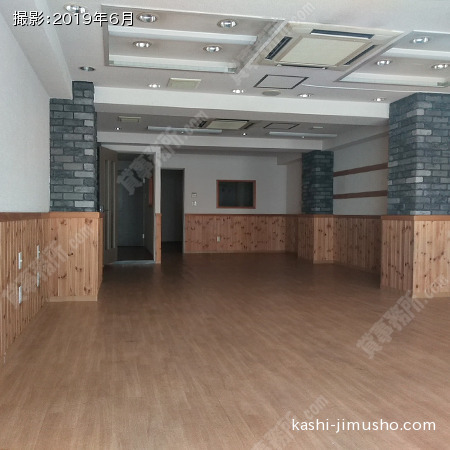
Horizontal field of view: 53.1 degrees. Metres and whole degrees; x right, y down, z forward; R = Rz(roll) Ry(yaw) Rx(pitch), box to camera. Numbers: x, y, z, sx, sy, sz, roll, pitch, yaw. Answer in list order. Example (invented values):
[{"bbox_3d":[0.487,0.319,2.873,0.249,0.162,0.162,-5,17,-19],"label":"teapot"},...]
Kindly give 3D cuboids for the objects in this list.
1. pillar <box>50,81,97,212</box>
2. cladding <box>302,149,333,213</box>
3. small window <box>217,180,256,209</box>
[{"bbox_3d":[-1.697,-0.851,5.101,0.461,1.407,0.474,0,2,-13],"label":"pillar"},{"bbox_3d":[1.838,-0.809,8.896,0.385,1.215,0.593,0,2,-13],"label":"cladding"},{"bbox_3d":[0.284,-0.726,10.874,0.983,0.684,0.099,0,2,-13],"label":"small window"}]

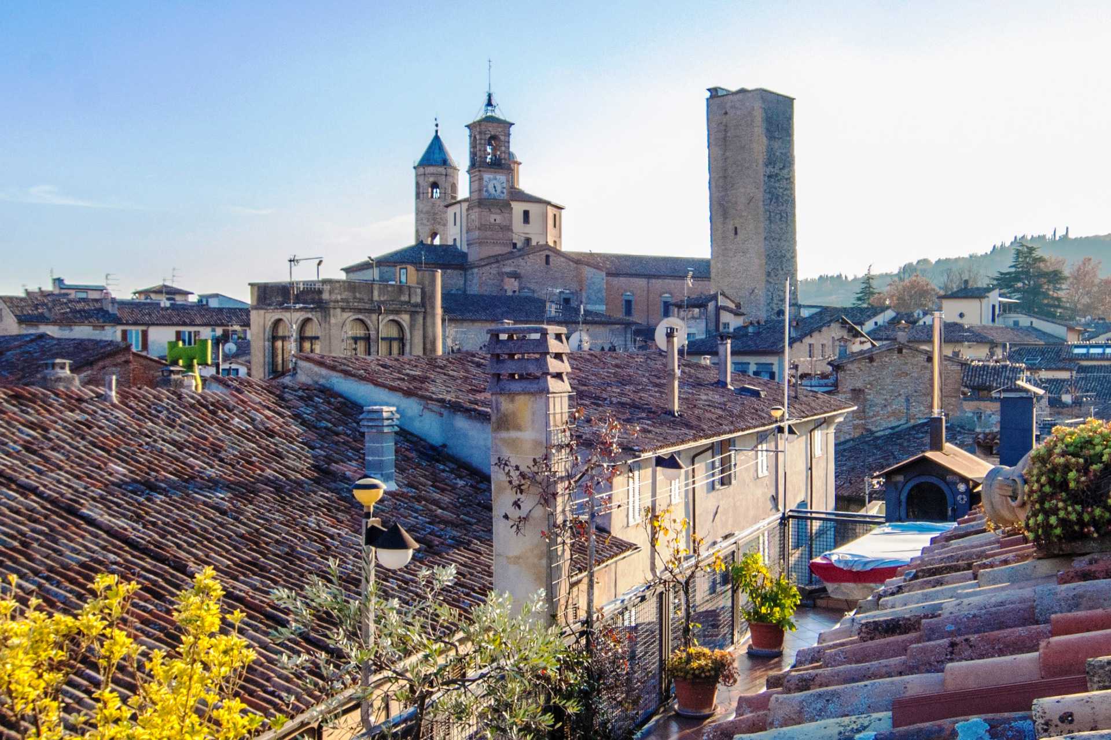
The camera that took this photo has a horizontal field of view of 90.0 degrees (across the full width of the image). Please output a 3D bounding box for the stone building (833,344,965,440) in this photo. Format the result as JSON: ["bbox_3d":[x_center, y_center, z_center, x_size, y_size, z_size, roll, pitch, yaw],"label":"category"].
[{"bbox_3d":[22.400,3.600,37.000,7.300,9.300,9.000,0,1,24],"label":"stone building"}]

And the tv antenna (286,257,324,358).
[{"bbox_3d":[-7.169,-1.852,15.900,1.000,2.900,0.500,0,1,17],"label":"tv antenna"}]

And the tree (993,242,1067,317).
[{"bbox_3d":[72.726,-5.315,85.000,12.500,24.000,12.500,0,1,0],"label":"tree"}]

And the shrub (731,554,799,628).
[{"bbox_3d":[2.203,2.312,5.800,0.700,0.820,0.680,0,1,0],"label":"shrub"}]

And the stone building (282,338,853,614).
[{"bbox_3d":[1.800,4.500,20.400,11.500,10.000,18.500,1,1,43],"label":"stone building"}]

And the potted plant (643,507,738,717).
[{"bbox_3d":[1.186,2.113,4.880,0.820,1.800,0.750,0,1,0],"label":"potted plant"}]

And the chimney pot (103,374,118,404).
[{"bbox_3d":[-8.578,0.368,10.700,0.240,0.550,0.240,0,1,0],"label":"chimney pot"}]

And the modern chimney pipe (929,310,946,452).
[{"bbox_3d":[5.054,0.149,7.350,0.200,1.880,0.200,0,1,0],"label":"modern chimney pipe"}]

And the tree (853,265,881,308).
[{"bbox_3d":[50.422,-5.346,90.000,6.000,22.000,6.000,0,1,0],"label":"tree"}]

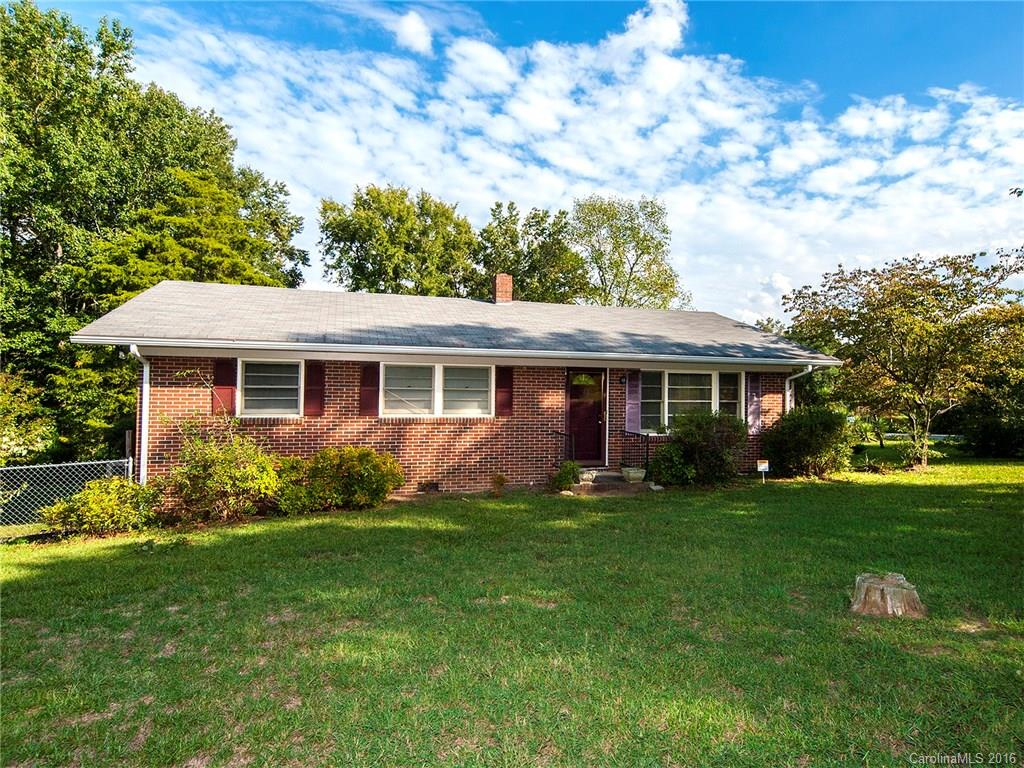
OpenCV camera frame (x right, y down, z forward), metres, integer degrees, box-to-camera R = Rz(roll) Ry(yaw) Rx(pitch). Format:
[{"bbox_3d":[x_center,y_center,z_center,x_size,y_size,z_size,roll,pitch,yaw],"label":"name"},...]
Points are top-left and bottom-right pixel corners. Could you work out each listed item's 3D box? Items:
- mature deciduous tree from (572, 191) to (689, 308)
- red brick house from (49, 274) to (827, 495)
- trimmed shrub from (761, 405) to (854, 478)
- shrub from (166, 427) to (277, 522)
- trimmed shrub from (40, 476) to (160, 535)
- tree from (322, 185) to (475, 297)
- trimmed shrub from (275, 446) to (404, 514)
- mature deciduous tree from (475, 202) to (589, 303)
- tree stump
[{"bbox_3d":[5.561,-3.177,28.000,5.774,11.537,6.000,1,-1,0],"label":"mature deciduous tree"},{"bbox_3d":[-1.034,-0.259,15.913,14.950,5.200,9.600,1,-1,-16],"label":"red brick house"},{"bbox_3d":[6.668,1.251,13.350,1.850,1.590,1.600,1,-1,-16],"label":"trimmed shrub"},{"bbox_3d":[-4.851,1.511,9.880,1.680,1.450,1.250,1,-1,-16],"label":"shrub"},{"bbox_3d":[-6.624,1.879,9.500,1.650,0.820,1.250,1,-1,-16],"label":"trimmed shrub"},{"bbox_3d":[-5.564,-3.608,29.000,7.843,12.196,7.500,1,-1,0],"label":"tree"},{"bbox_3d":[-3.053,1.614,10.350,2.050,1.060,1.400,1,-1,-16],"label":"trimmed shrub"},{"bbox_3d":[0.989,-3.288,30.000,5.781,11.736,6.000,1,-1,0],"label":"mature deciduous tree"},{"bbox_3d":[3.029,1.669,4.760,0.540,0.230,0.530,1,-1,0],"label":"tree stump"}]

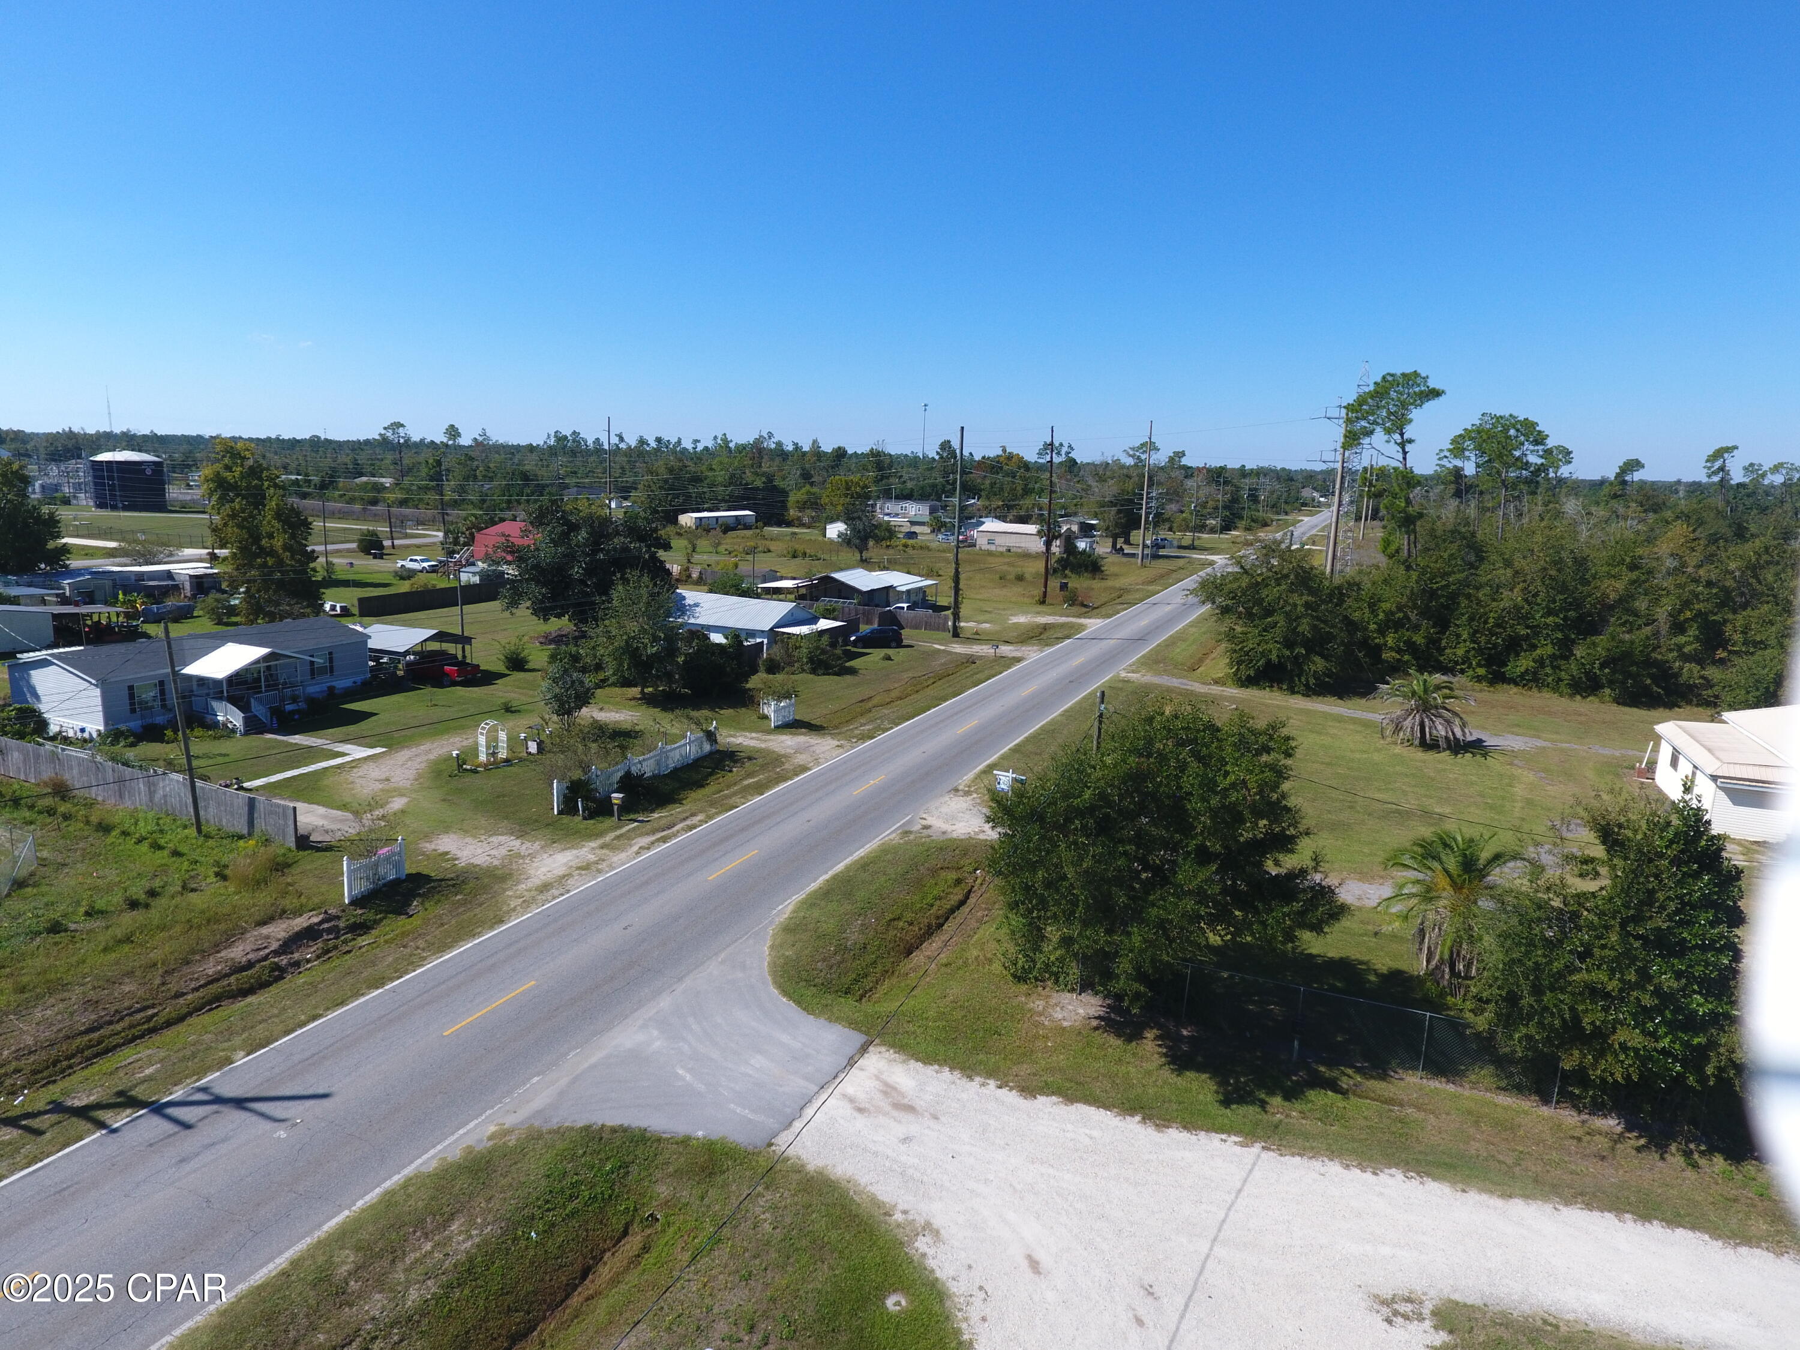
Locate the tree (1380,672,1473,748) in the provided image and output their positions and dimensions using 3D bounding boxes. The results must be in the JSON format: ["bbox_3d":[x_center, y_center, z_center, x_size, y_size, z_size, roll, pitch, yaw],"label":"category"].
[{"bbox_3d":[30.409,1.842,60.404,5.300,4.300,5.300,7,13,27],"label":"tree"}]

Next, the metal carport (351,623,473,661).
[{"bbox_3d":[-34.198,-1.743,72.684,5.800,3.120,6.200,7,13,24],"label":"metal carport"}]

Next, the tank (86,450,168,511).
[{"bbox_3d":[-177.488,-44.795,239.278,13.600,13.000,13.600,-7,15,-36],"label":"tank"}]

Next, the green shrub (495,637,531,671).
[{"bbox_3d":[-28.265,-1.637,76.167,2.450,2.400,2.400,-3,13,-20],"label":"green shrub"}]

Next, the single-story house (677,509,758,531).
[{"bbox_3d":[-39.726,-33.723,227.094,5.000,4.000,22.500,7,13,24],"label":"single-story house"}]

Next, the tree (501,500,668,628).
[{"bbox_3d":[-27.851,-9.705,92.121,14.600,11.700,13.500,-2,12,-17],"label":"tree"}]

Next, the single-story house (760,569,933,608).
[{"bbox_3d":[-5.496,-9.450,111.835,14.400,4.100,15.400,7,13,24],"label":"single-story house"}]

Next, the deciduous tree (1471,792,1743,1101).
[{"bbox_3d":[19.256,7.085,28.277,6.000,7.200,5.500,10,15,37],"label":"deciduous tree"}]

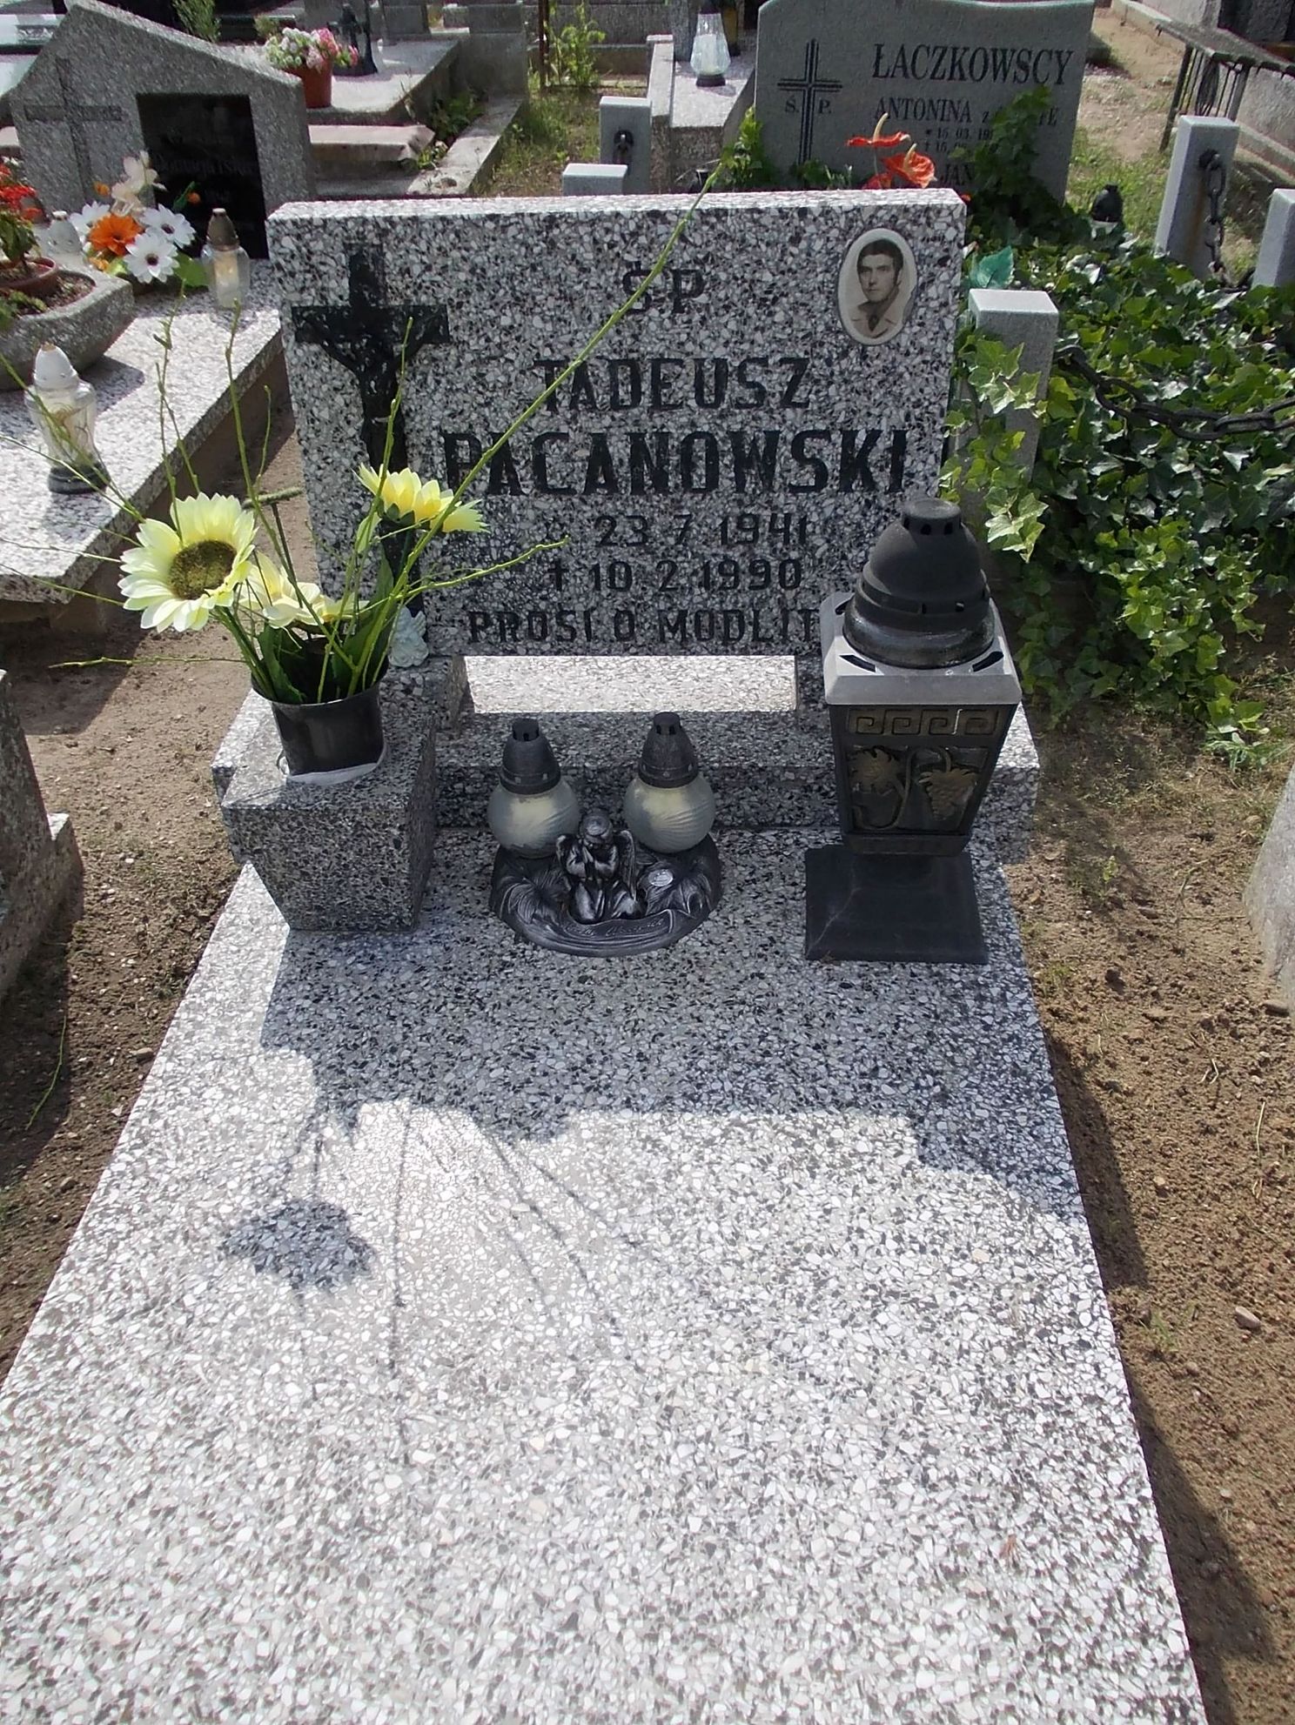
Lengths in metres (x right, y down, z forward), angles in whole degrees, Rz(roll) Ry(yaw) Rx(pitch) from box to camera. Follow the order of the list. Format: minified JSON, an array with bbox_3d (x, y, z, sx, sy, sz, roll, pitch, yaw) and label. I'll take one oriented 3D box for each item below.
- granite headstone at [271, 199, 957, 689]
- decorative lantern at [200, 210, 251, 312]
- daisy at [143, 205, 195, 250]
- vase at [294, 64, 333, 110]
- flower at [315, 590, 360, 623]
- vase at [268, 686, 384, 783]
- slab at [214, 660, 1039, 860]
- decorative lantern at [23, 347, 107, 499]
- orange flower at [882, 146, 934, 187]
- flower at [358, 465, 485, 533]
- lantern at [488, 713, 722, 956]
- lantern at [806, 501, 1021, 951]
[{"bbox_3d":[-0.031,-0.485,1.656,0.748,0.525,0.105,0,32,4],"label":"granite headstone"},{"bbox_3d":[-0.967,-1.379,3.180,0.110,0.198,0.110,0,38,4],"label":"decorative lantern"},{"bbox_3d":[-1.094,-1.454,3.195,0.120,0.115,0.040,-39,8,-38],"label":"daisy"},{"bbox_3d":[-1.129,-2.621,4.700,0.145,0.140,0.145,0,38,4],"label":"vase"},{"bbox_3d":[-0.321,-0.261,1.428,0.080,0.050,0.080,0,38,4],"label":"flower"},{"bbox_3d":[-0.353,-0.163,1.544,0.146,0.114,0.146,0,38,4],"label":"vase"},{"bbox_3d":[-0.024,-0.149,1.839,0.998,0.148,0.296,0,38,4],"label":"slab"},{"bbox_3d":[-0.979,-0.753,2.345,0.117,0.226,0.114,0,38,4],"label":"decorative lantern"},{"bbox_3d":[0.533,-1.421,2.850,0.110,0.095,0.050,0,3,4],"label":"orange flower"},{"bbox_3d":[-0.234,-0.377,1.448,0.128,0.128,0.058,14,71,20],"label":"flower"},{"bbox_3d":[-0.051,-0.042,1.571,0.273,0.194,0.233,0,38,4],"label":"lantern"},{"bbox_3d":[0.275,-0.148,1.451,0.201,0.484,0.201,0,38,4],"label":"lantern"}]

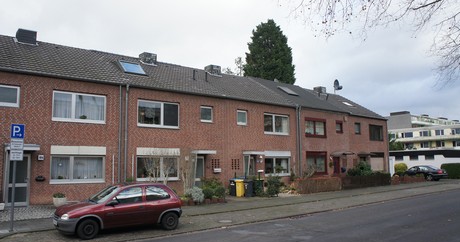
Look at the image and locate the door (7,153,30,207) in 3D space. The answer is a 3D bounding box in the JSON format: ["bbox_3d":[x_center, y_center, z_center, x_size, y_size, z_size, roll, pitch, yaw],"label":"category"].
[{"bbox_3d":[-8.802,2.466,14.762,0.920,2.130,0.100,5,-7,-38],"label":"door"}]

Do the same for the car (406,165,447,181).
[{"bbox_3d":[17.780,4.870,33.600,1.760,1.430,4.550,5,-7,-38],"label":"car"}]

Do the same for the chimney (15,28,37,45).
[{"bbox_3d":[-11.713,-4.654,20.569,0.950,0.800,1.200,5,-8,-37],"label":"chimney"}]

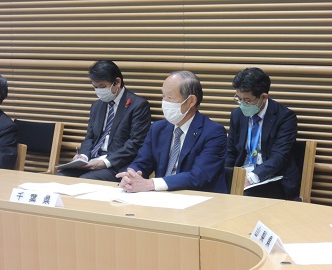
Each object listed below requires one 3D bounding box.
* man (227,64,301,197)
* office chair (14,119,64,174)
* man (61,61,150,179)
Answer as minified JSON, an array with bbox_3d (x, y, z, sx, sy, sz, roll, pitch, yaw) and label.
[{"bbox_3d":[0.393,0.251,5.528,0.510,1.210,0.780,4,7,36],"label":"man"},{"bbox_3d":[-1.058,0.327,6.887,0.530,0.791,0.570,4,7,36],"label":"office chair"},{"bbox_3d":[-0.425,0.170,6.252,0.510,1.230,0.790,4,7,36],"label":"man"}]

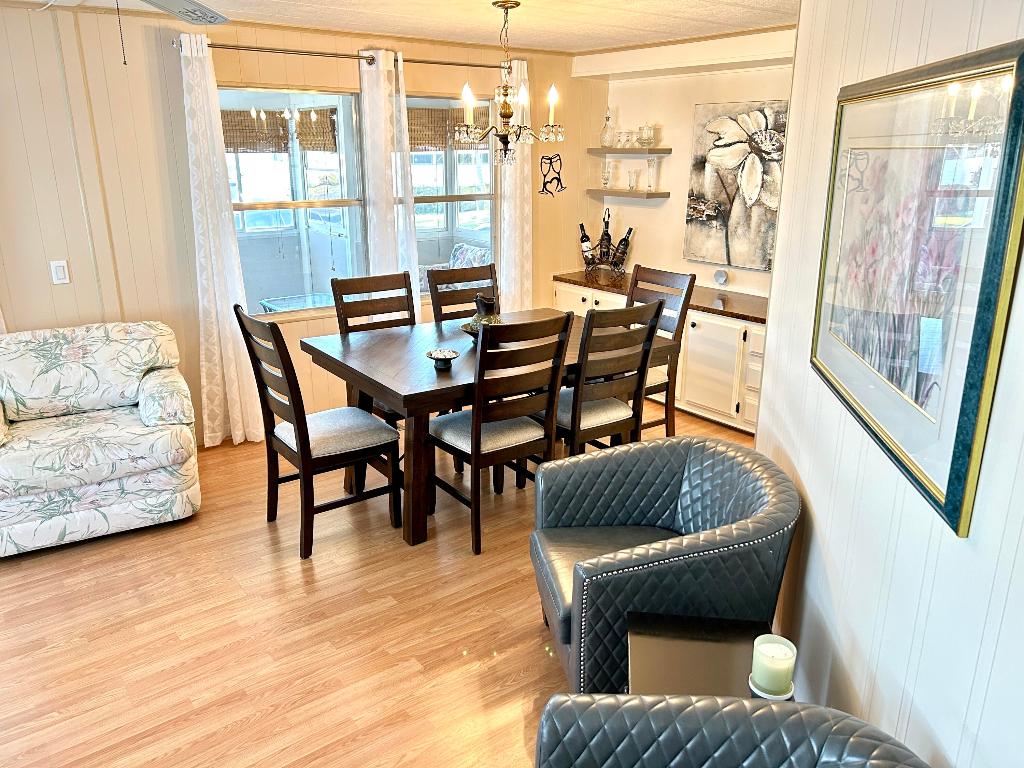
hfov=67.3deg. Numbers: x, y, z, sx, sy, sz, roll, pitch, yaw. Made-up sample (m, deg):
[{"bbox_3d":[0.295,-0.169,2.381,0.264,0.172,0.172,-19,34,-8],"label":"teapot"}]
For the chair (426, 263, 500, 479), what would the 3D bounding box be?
[{"bbox_3d":[-0.130,-0.103,4.278,0.470,1.030,0.570,-13,21,-35],"label":"chair"}]

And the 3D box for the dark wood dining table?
[{"bbox_3d":[-0.103,0.155,3.914,1.530,0.758,1.073,-11,20,-33],"label":"dark wood dining table"}]

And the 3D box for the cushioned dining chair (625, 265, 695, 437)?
[{"bbox_3d":[0.654,-0.114,4.347,0.530,1.020,0.470,-12,20,-33],"label":"cushioned dining chair"}]

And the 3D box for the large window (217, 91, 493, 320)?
[{"bbox_3d":[-0.854,-1.154,4.850,1.930,1.280,0.100,-12,21,-35],"label":"large window"}]

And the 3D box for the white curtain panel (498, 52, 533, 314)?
[{"bbox_3d":[0.026,-1.088,5.439,0.310,2.240,0.100,-12,21,-35],"label":"white curtain panel"}]

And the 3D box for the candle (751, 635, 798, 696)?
[{"bbox_3d":[0.564,0.600,1.651,0.092,0.101,0.092,2,17,7],"label":"candle"}]

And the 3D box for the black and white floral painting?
[{"bbox_3d":[1.448,-1.290,5.015,0.035,1.020,0.707,-13,21,-35],"label":"black and white floral painting"}]

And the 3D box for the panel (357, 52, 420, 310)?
[{"bbox_3d":[-0.746,-0.905,4.871,0.400,2.200,0.130,-13,21,-35],"label":"panel"}]

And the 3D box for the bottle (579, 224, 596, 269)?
[{"bbox_3d":[0.567,-1.055,5.857,0.075,0.315,0.075,-13,0,0],"label":"bottle"}]

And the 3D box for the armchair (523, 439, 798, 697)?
[{"bbox_3d":[0.488,0.614,2.425,0.725,0.745,0.735,-3,17,-9],"label":"armchair"}]

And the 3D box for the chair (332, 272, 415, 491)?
[{"bbox_3d":[-0.573,-0.015,3.991,0.470,1.030,0.570,-13,21,-35],"label":"chair"}]

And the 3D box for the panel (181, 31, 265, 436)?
[{"bbox_3d":[-1.633,-0.705,4.201,0.330,2.220,0.130,-13,21,-35],"label":"panel"}]

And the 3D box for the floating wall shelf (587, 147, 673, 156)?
[{"bbox_3d":[0.841,-1.679,5.549,0.240,0.040,0.617,-12,21,-35],"label":"floating wall shelf"}]

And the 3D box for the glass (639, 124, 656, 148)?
[{"bbox_3d":[0.949,-1.739,5.384,0.125,0.160,0.125,0,17,0],"label":"glass"}]

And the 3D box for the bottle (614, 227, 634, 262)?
[{"bbox_3d":[0.811,-0.978,5.546,0.075,0.315,0.075,-13,45,-35],"label":"bottle"}]

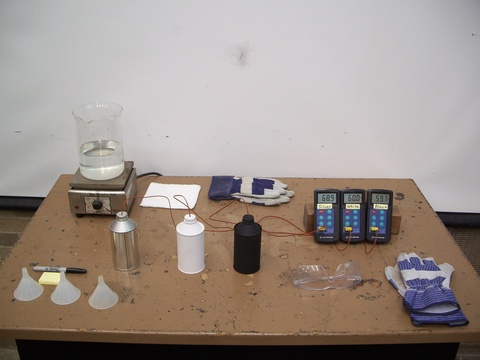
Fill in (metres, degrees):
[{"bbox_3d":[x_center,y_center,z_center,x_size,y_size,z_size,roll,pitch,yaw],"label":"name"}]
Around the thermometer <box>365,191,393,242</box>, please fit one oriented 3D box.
[{"bbox_3d":[0.383,0.099,1.422,0.069,0.147,0.027,1,-8,0],"label":"thermometer"}]

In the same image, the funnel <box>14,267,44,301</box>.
[{"bbox_3d":[-0.490,0.232,1.182,0.066,0.066,0.066,1,26,-1],"label":"funnel"}]

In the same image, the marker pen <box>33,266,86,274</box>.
[{"bbox_3d":[-0.447,0.226,1.276,0.137,0.012,0.013,3,27,3],"label":"marker pen"}]

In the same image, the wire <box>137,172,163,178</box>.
[{"bbox_3d":[-0.301,-0.015,1.721,0.082,0.022,0.050,1,27,0],"label":"wire"}]

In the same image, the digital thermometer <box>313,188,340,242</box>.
[{"bbox_3d":[0.236,0.098,1.396,0.068,0.143,0.030,1,1,1],"label":"digital thermometer"}]

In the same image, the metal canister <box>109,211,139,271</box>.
[{"bbox_3d":[-0.285,0.149,1.271,0.067,0.144,0.067,1,26,-1],"label":"metal canister"}]

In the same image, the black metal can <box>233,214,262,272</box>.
[{"bbox_3d":[0.020,0.155,1.272,0.068,0.144,0.068,1,26,-1],"label":"black metal can"}]

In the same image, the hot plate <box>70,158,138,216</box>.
[{"bbox_3d":[-0.402,0.037,1.523,0.162,0.117,0.169,1,26,-1],"label":"hot plate"}]

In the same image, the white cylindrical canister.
[{"bbox_3d":[-0.121,0.154,1.268,0.068,0.144,0.068,1,26,-1],"label":"white cylindrical canister"}]

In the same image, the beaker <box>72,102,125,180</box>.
[{"bbox_3d":[-0.398,-0.103,1.459,0.137,0.191,0.149,0,26,-3],"label":"beaker"}]

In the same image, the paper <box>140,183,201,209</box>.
[{"bbox_3d":[-0.215,0.051,1.636,0.168,0.005,0.157,1,27,0],"label":"paper"}]

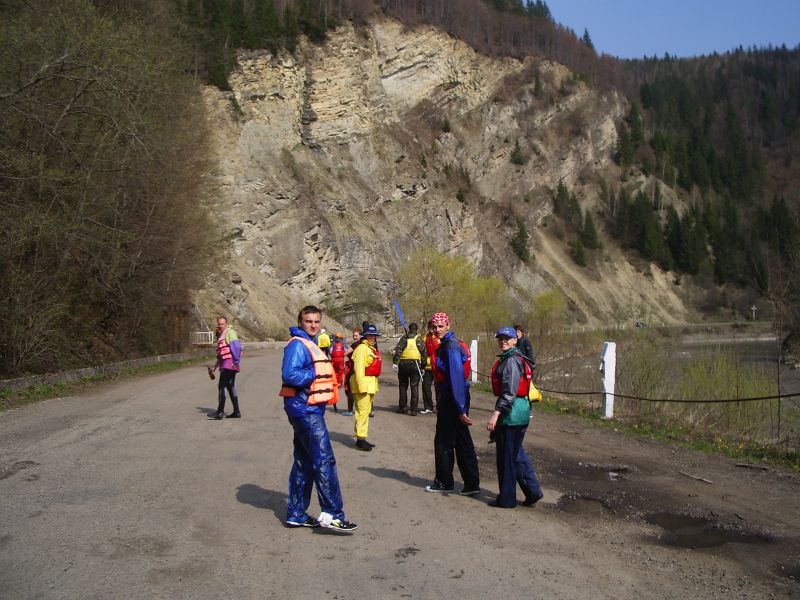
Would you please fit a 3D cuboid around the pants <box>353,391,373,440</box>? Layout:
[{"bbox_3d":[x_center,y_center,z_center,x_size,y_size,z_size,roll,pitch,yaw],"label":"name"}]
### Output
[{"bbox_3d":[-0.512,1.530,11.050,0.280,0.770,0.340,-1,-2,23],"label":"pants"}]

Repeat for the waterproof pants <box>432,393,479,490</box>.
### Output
[{"bbox_3d":[0.556,1.392,8.100,0.450,1.020,0.380,0,-2,-12],"label":"waterproof pants"}]

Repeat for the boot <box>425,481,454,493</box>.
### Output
[{"bbox_3d":[0.389,1.851,8.020,0.295,0.110,0.105,0,-2,10],"label":"boot"}]

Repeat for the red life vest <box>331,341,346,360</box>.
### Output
[{"bbox_3d":[-1.707,1.411,22.600,0.390,0.480,0.280,0,-2,3],"label":"red life vest"}]

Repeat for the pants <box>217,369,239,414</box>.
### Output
[{"bbox_3d":[-3.007,1.578,14.100,0.380,0.830,0.360,1,-2,-23],"label":"pants"}]

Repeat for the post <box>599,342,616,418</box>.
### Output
[{"bbox_3d":[3.588,1.383,13.900,0.220,1.290,0.200,0,-2,-8],"label":"post"}]

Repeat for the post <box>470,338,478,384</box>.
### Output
[{"bbox_3d":[2.192,1.802,23.700,0.200,1.250,0.200,0,-2,-8],"label":"post"}]

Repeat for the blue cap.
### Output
[{"bbox_3d":[0.952,0.299,7.330,0.175,0.125,0.250,-2,1,34],"label":"blue cap"}]

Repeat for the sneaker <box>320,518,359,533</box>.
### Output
[{"bbox_3d":[-0.469,1.744,6.270,0.295,0.115,0.108,9,0,16],"label":"sneaker"}]

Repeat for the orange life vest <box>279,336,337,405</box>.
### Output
[{"bbox_3d":[-0.752,0.575,6.600,0.310,0.560,0.420,-1,-2,38],"label":"orange life vest"}]

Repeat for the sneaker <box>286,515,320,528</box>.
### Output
[{"bbox_3d":[-0.773,1.795,6.550,0.295,0.115,0.108,6,0,18],"label":"sneaker"}]

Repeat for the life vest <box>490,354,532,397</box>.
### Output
[{"bbox_3d":[1.023,0.688,7.420,0.320,0.420,0.380,-1,-2,13],"label":"life vest"}]

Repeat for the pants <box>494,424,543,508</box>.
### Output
[{"bbox_3d":[1.082,1.509,7.420,0.440,0.830,0.370,-1,-2,13],"label":"pants"}]

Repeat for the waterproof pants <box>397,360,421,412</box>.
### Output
[{"bbox_3d":[0.164,1.639,15.600,0.450,1.000,0.320,0,-2,-6],"label":"waterproof pants"}]

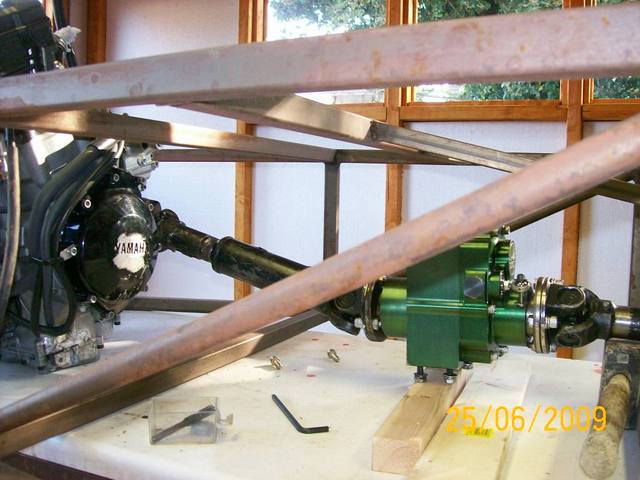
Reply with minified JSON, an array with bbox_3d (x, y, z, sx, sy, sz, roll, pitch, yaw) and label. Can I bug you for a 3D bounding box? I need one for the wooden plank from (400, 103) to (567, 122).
[{"bbox_3d":[0.552,-0.432,2.280,0.546,0.054,0.060,2,3,15],"label":"wooden plank"}]

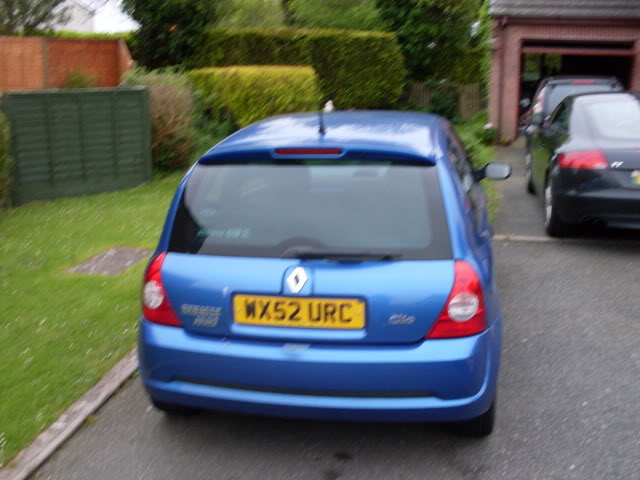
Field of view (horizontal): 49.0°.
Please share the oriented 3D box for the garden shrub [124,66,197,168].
[{"bbox_3d":[-2.376,-1.784,10.400,1.150,1.550,1.100,-2,14,-10],"label":"garden shrub"}]

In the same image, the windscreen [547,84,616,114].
[{"bbox_3d":[4.296,-2.267,11.500,1.200,0.520,0.120,3,-11,13],"label":"windscreen"}]

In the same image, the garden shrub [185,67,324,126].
[{"bbox_3d":[-1.137,-2.318,12.200,2.300,1.450,1.200,2,14,8],"label":"garden shrub"}]

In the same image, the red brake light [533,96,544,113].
[{"bbox_3d":[3.545,-2.182,11.400,0.180,0.320,0.200,3,14,13],"label":"red brake light"}]

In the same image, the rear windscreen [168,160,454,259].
[{"bbox_3d":[-0.046,-0.135,2.912,1.170,0.440,0.100,1,-21,9],"label":"rear windscreen"}]

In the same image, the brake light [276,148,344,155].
[{"bbox_3d":[-0.043,-0.361,2.891,0.280,0.030,0.040,1,15,9],"label":"brake light"}]

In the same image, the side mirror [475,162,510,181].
[{"bbox_3d":[1.103,-0.433,4.486,0.210,0.120,0.120,1,15,9],"label":"side mirror"}]

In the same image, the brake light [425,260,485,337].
[{"bbox_3d":[0.543,0.235,2.755,0.250,0.300,0.200,1,15,7],"label":"brake light"}]

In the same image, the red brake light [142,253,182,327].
[{"bbox_3d":[-0.672,0.205,2.945,0.250,0.300,0.200,2,15,11],"label":"red brake light"}]

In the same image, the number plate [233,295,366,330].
[{"bbox_3d":[-0.082,0.281,2.749,0.520,0.111,0.012,1,6,9],"label":"number plate"}]

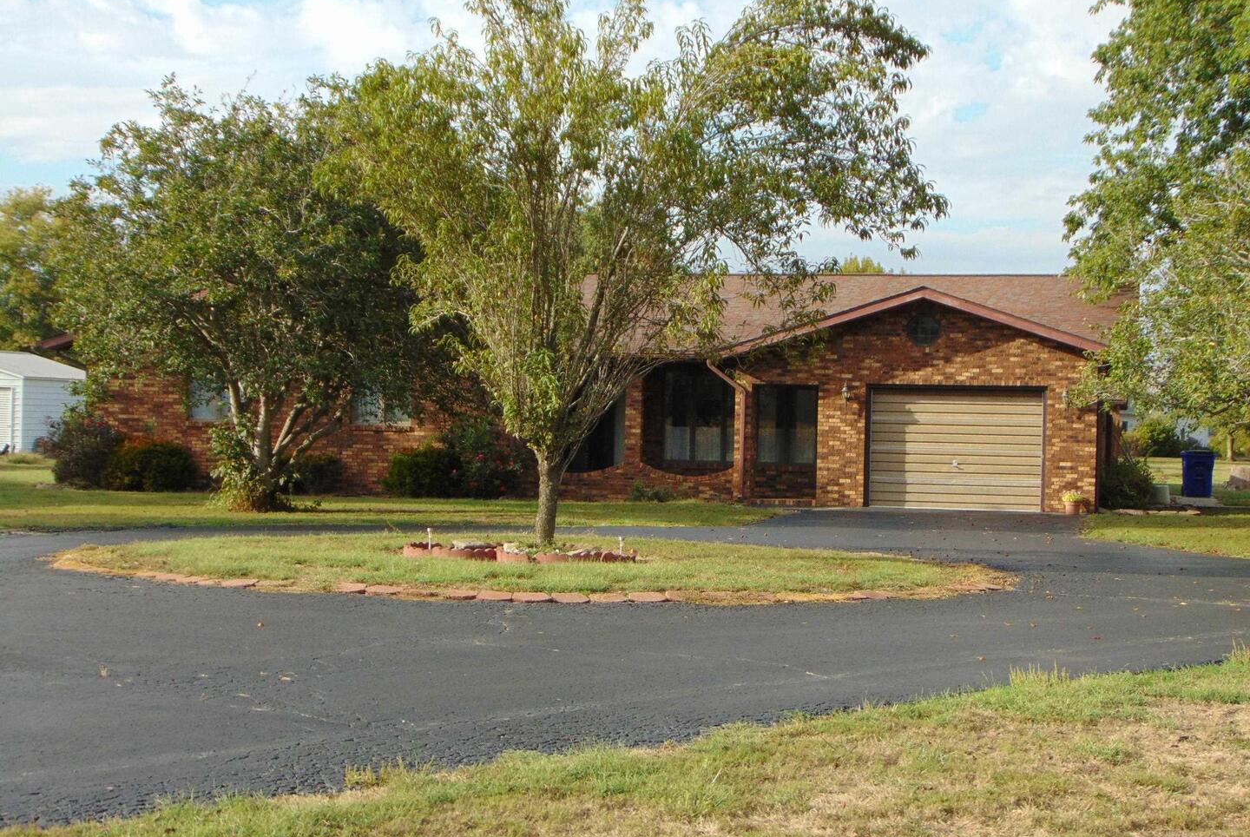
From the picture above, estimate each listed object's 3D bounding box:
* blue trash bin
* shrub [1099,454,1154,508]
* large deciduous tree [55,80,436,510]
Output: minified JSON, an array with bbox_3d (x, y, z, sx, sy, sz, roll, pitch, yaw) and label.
[{"bbox_3d":[12.753,1.227,48.200,0.680,1.080,0.760,1,0,-2],"label":"blue trash bin"},{"bbox_3d":[9.578,1.201,41.300,1.100,1.020,1.100,1,0,12],"label":"shrub"},{"bbox_3d":[-5.823,-1.931,33.600,6.100,6.650,5.900,1,0,12],"label":"large deciduous tree"}]

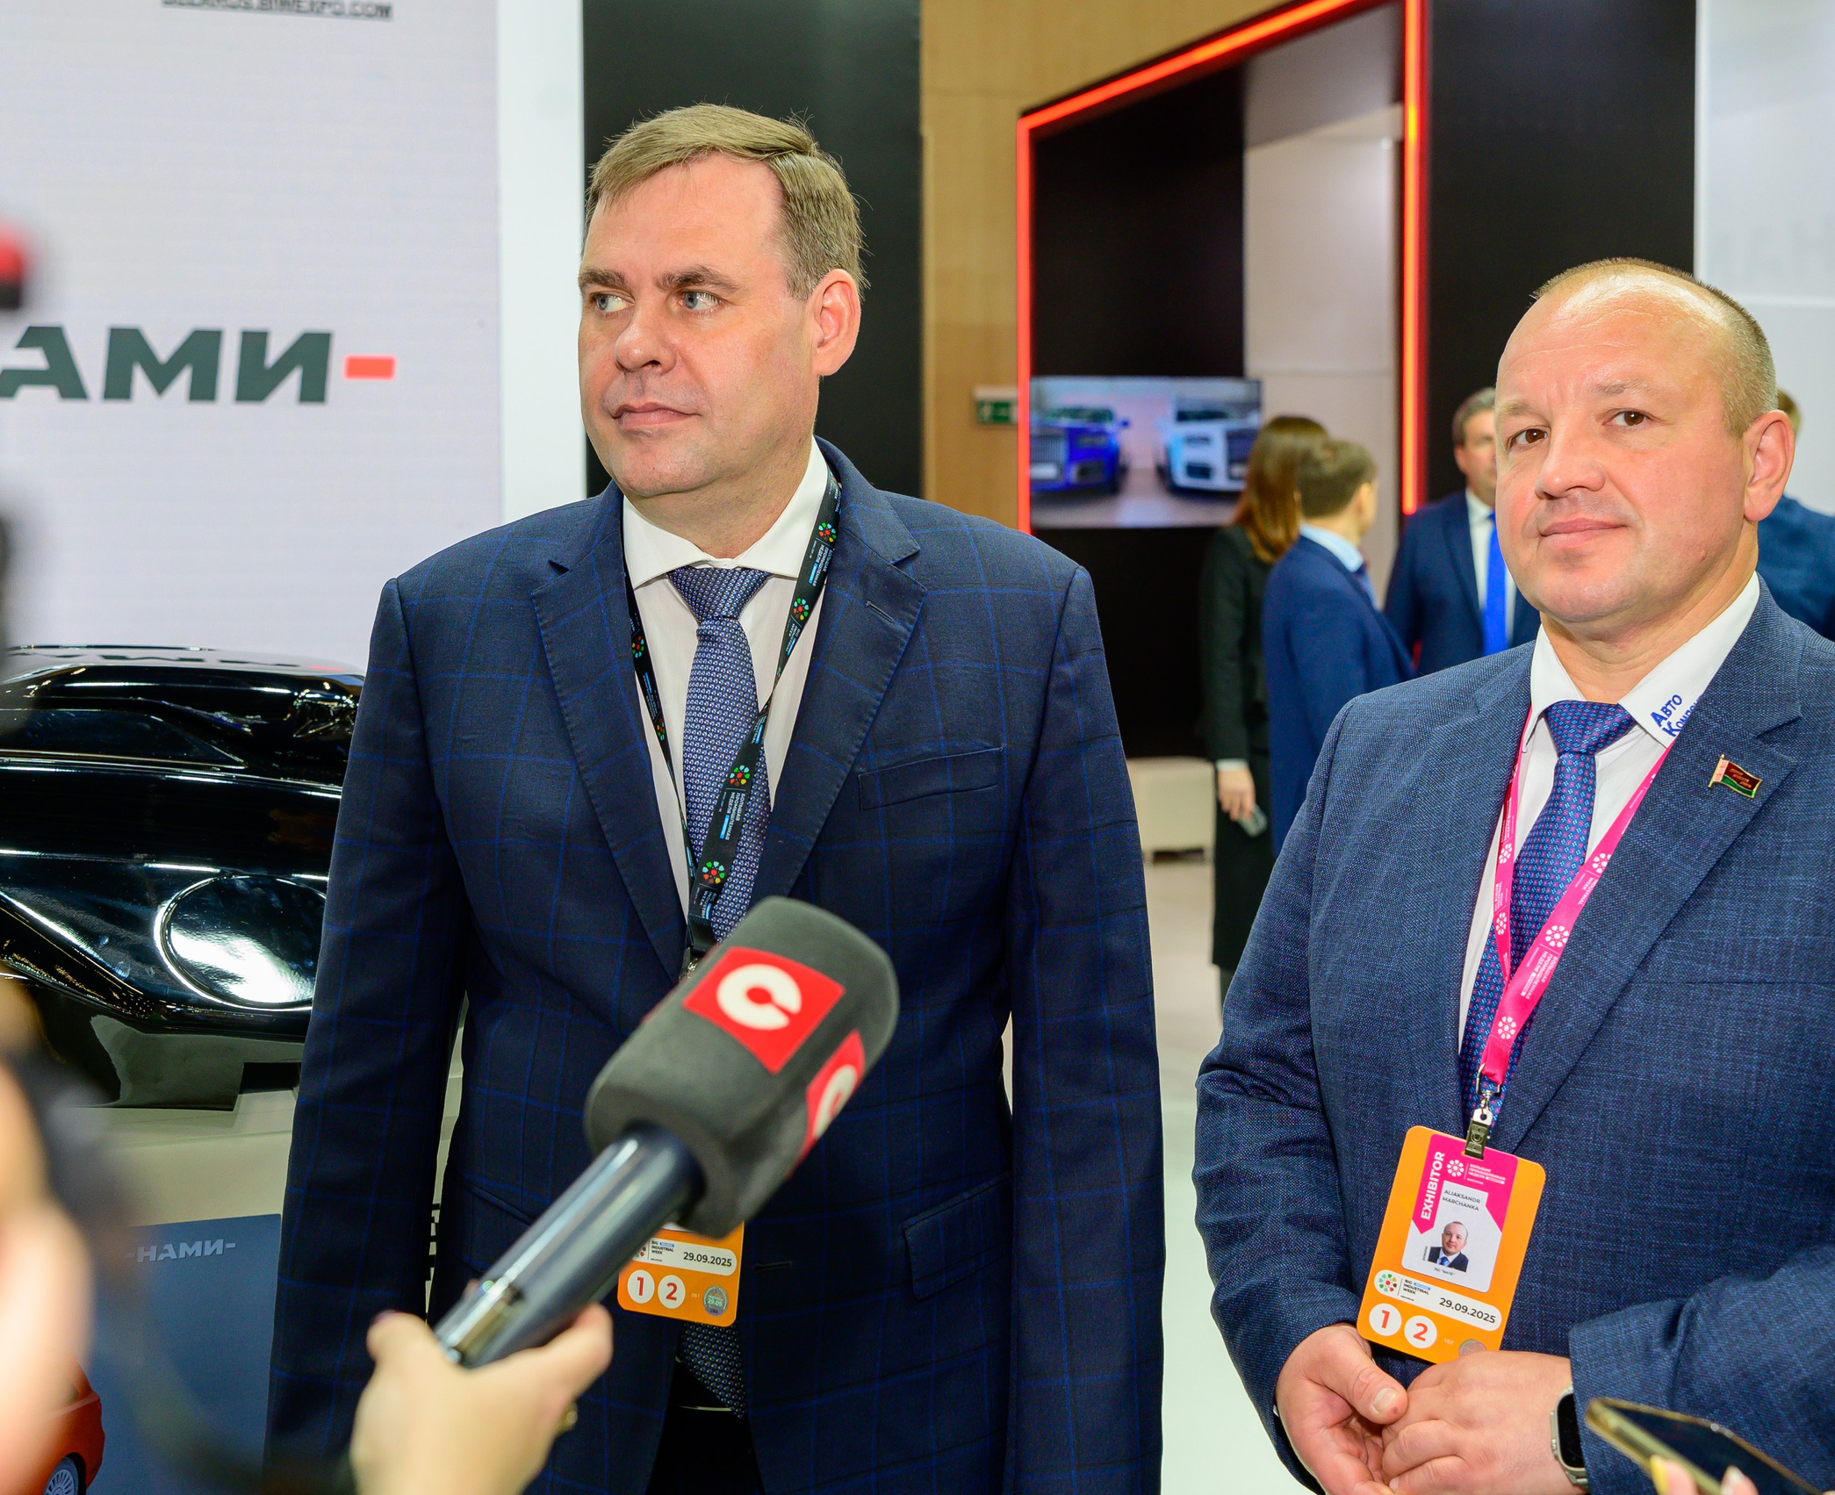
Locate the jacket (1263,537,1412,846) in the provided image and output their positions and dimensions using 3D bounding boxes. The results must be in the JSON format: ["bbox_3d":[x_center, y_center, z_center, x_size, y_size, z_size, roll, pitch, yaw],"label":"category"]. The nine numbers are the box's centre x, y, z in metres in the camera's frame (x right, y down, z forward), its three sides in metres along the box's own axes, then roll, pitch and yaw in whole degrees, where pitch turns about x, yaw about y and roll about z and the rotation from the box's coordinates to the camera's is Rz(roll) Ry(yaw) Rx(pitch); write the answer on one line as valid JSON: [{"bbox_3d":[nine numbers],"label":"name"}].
[{"bbox_3d":[1.010,-0.108,5.800,0.350,0.760,0.480,0,3,-5],"label":"jacket"}]

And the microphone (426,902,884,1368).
[{"bbox_3d":[-0.108,0.170,0.980,0.077,0.077,0.285,32,51,14],"label":"microphone"}]

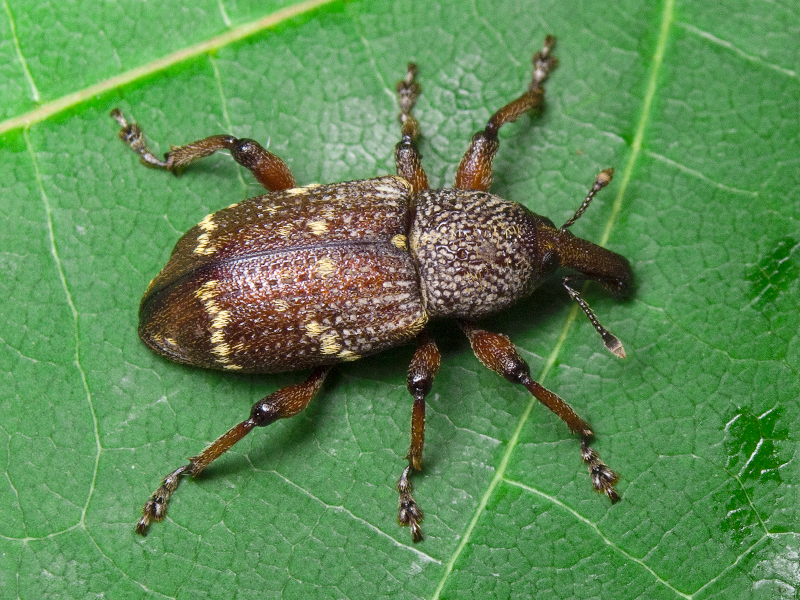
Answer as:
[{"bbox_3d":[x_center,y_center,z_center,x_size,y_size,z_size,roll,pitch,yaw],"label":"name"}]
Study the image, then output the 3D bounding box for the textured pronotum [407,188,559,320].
[{"bbox_3d":[0.002,-0.001,0.066,0.004,0.003,0.004,-4,66,2],"label":"textured pronotum"}]

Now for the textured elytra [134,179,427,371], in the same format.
[{"bbox_3d":[-0.003,-0.001,0.066,0.008,0.003,0.005,-12,66,6],"label":"textured elytra"}]

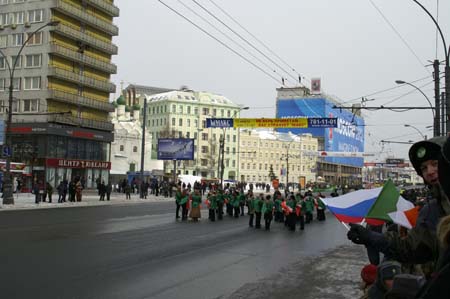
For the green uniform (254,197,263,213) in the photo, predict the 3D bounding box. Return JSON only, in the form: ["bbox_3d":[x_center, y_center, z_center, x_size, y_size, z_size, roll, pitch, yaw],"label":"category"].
[{"bbox_3d":[1.684,2.731,25.893,0.460,0.780,0.300,0,-3,24],"label":"green uniform"}]

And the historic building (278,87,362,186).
[{"bbox_3d":[44.508,-1.909,235.766,20.344,37.000,68.637,0,-3,27],"label":"historic building"}]

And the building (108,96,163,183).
[{"bbox_3d":[-19.214,-2.028,111.242,10.000,19.800,11.500,0,-3,27],"label":"building"}]

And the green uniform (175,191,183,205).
[{"bbox_3d":[-2.528,2.627,28.696,0.470,0.760,0.330,-1,-4,45],"label":"green uniform"}]

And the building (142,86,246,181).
[{"bbox_3d":[-11.323,-3.089,162.828,25.113,28.000,18.000,4,-4,-34],"label":"building"}]

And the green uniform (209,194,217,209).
[{"bbox_3d":[-0.689,2.930,29.383,0.480,0.760,0.310,0,-3,24],"label":"green uniform"}]

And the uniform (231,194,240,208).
[{"bbox_3d":[0.656,3.250,32.773,0.500,0.800,0.310,0,-3,26],"label":"uniform"}]

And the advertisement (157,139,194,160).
[{"bbox_3d":[-7.315,0.029,78.602,6.200,3.160,0.400,0,-3,27],"label":"advertisement"}]

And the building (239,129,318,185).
[{"bbox_3d":[14.405,3.508,180.173,32.048,18.300,14.000,4,-4,-30],"label":"building"}]

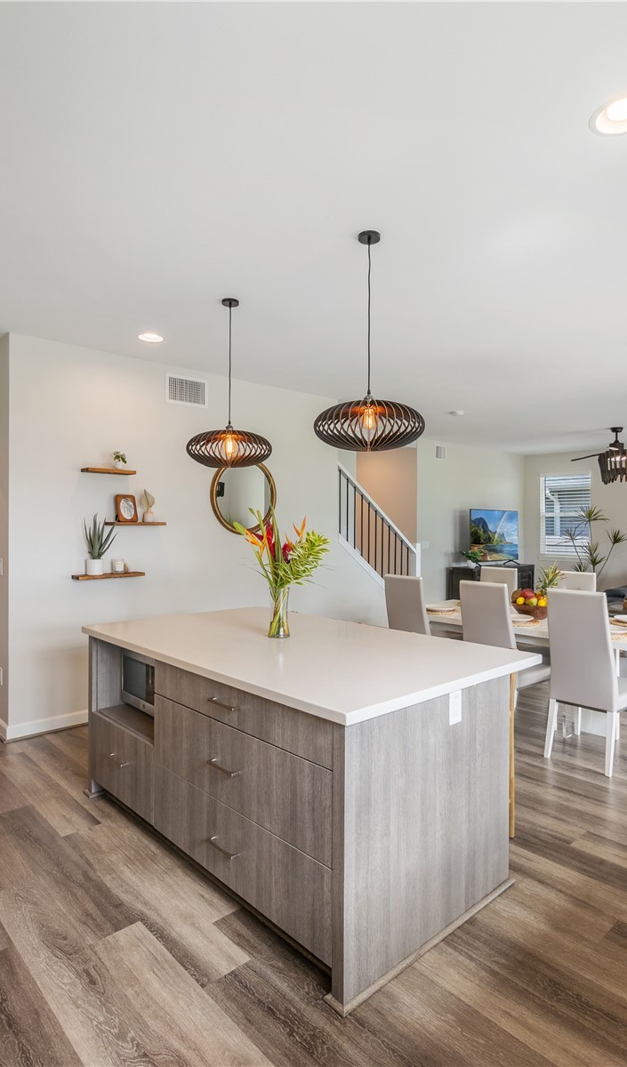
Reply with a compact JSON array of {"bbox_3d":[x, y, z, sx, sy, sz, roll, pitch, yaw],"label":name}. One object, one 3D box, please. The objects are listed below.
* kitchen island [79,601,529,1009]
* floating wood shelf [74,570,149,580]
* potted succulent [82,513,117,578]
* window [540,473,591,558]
[{"bbox_3d":[-0.154,1.000,2.956,1.243,0.900,2.119,0,1,-42],"label":"kitchen island"},{"bbox_3d":[-1.500,0.318,4.244,0.495,0.025,0.138,0,0,-43],"label":"floating wood shelf"},{"bbox_3d":[-1.546,0.082,4.167,0.220,0.447,0.180,0,0,-43],"label":"potted succulent"},{"bbox_3d":[4.417,-0.333,10.060,0.101,1.477,0.904,0,1,-42],"label":"window"}]

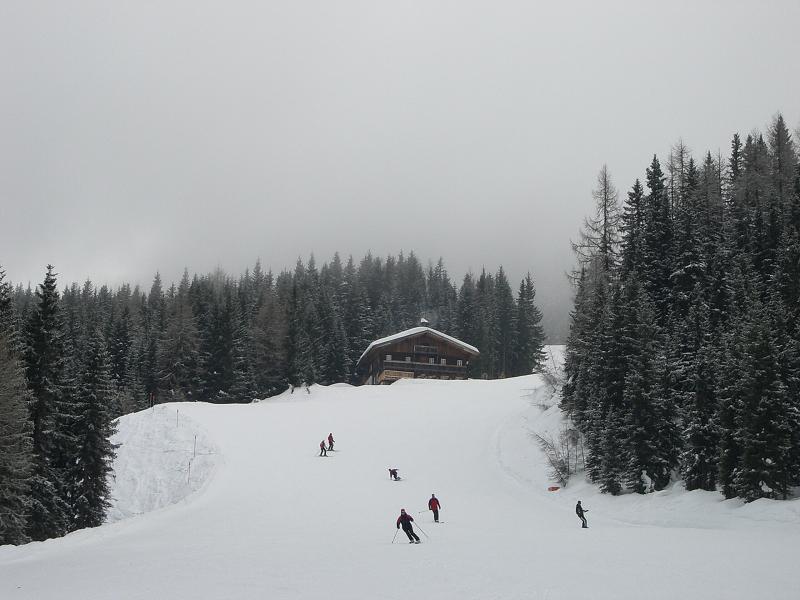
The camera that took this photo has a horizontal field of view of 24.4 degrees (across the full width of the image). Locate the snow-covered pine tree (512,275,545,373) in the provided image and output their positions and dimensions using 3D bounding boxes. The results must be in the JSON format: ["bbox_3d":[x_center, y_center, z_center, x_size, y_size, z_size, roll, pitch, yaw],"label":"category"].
[{"bbox_3d":[17.495,3.380,253.858,4.662,14.840,4.662,1,-15,0],"label":"snow-covered pine tree"}]

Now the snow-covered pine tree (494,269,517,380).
[{"bbox_3d":[14.832,3.172,260.049,3.553,16.365,3.553,1,-15,0],"label":"snow-covered pine tree"}]

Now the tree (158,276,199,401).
[{"bbox_3d":[-27.497,4.842,230.080,5.466,16.619,5.466,1,-15,0],"label":"tree"}]

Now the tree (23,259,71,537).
[{"bbox_3d":[-19.789,5.617,103.979,2.904,15.807,2.904,1,-15,0],"label":"tree"}]

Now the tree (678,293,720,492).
[{"bbox_3d":[20.976,6.399,129.756,3.087,14.027,3.087,1,-15,0],"label":"tree"}]

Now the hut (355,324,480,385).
[{"bbox_3d":[2.375,9.235,254.734,14.789,8.323,12.000,4,-15,-11],"label":"hut"}]

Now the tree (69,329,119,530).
[{"bbox_3d":[-17.698,7.390,107.477,2.866,11.797,2.866,1,-15,0],"label":"tree"}]

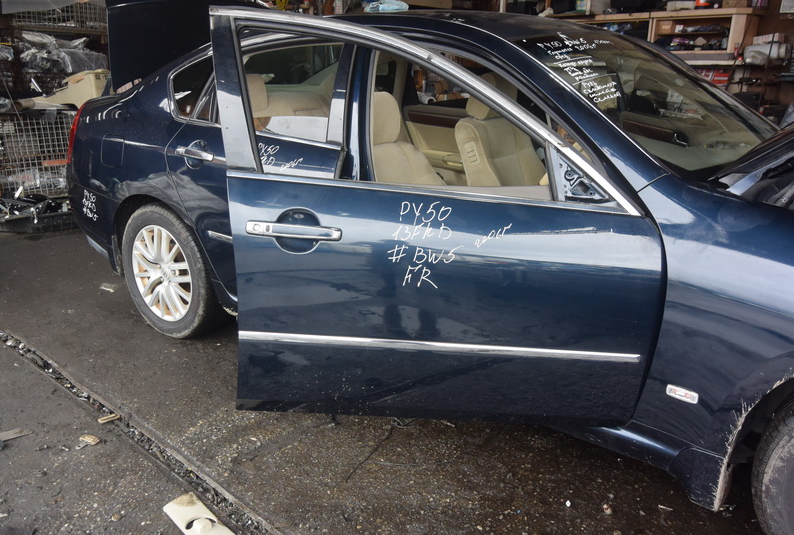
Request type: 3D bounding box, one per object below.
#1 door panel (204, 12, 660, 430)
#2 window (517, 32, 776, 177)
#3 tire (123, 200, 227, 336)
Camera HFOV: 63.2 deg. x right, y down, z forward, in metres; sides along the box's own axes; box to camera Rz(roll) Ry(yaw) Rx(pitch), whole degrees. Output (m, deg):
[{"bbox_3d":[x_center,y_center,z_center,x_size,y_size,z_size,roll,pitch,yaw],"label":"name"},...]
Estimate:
[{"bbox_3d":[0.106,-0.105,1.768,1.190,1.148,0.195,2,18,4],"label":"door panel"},{"bbox_3d":[0.992,-0.645,2.361,0.783,0.130,1.420,44,36,20],"label":"window"},{"bbox_3d":[-1.068,-0.003,3.196,0.670,0.670,0.240,14,22,35],"label":"tire"}]

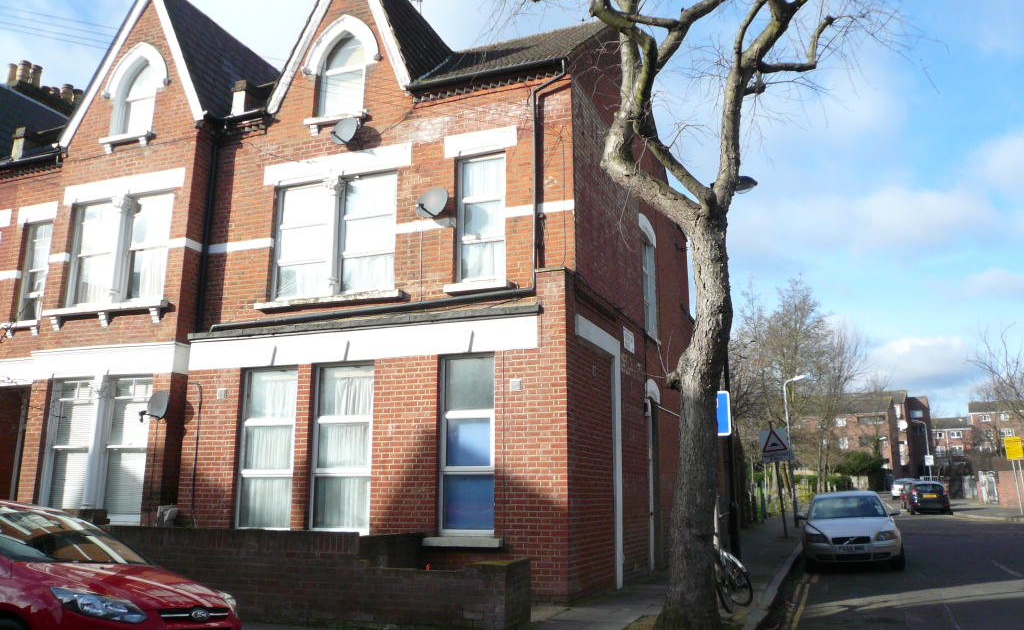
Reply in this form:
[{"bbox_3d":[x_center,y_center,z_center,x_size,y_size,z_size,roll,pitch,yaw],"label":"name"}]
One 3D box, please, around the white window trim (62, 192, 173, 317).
[{"bbox_3d":[-6.281,-0.993,13.289,2.180,1.900,0.200,-5,-13,21],"label":"white window trim"}]

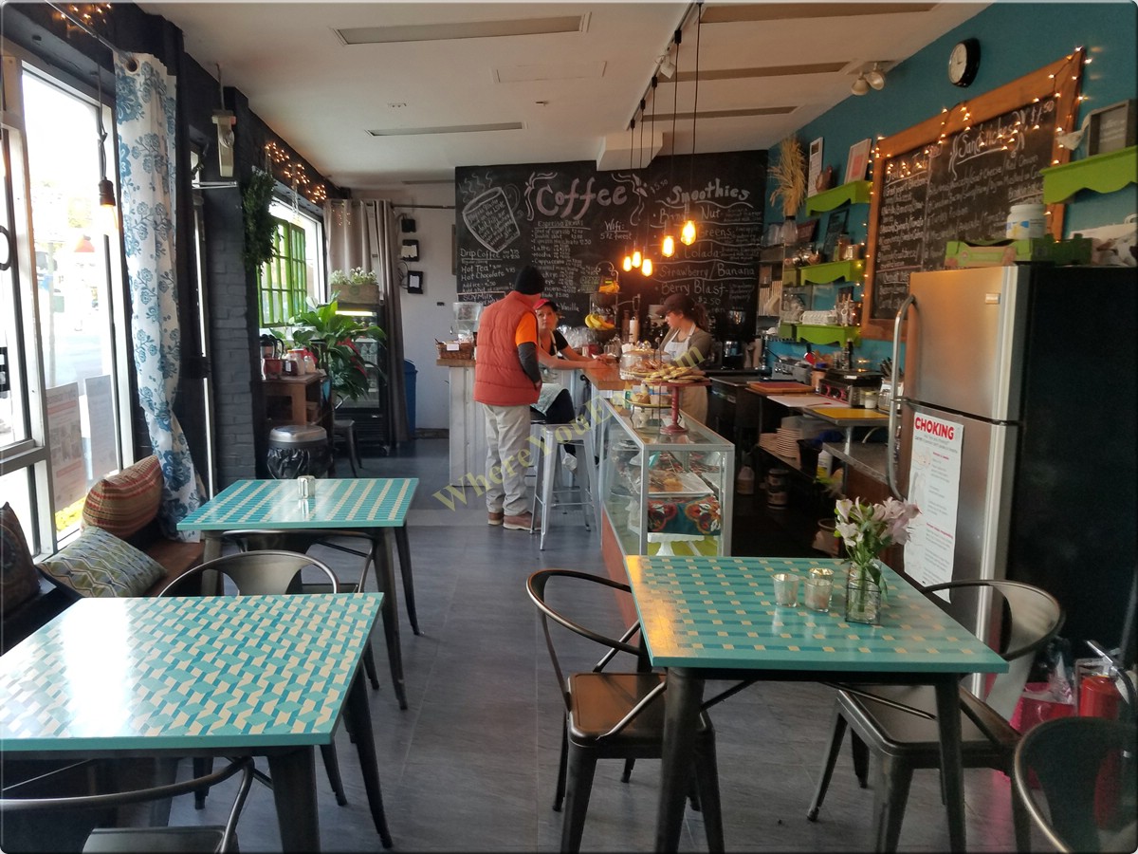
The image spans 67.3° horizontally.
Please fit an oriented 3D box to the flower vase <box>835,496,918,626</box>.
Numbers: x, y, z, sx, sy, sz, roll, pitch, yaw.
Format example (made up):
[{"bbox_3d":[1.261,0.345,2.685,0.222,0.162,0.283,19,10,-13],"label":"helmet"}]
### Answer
[{"bbox_3d":[0.800,0.341,2.250,0.210,0.315,0.180,1,8,0],"label":"flower vase"}]

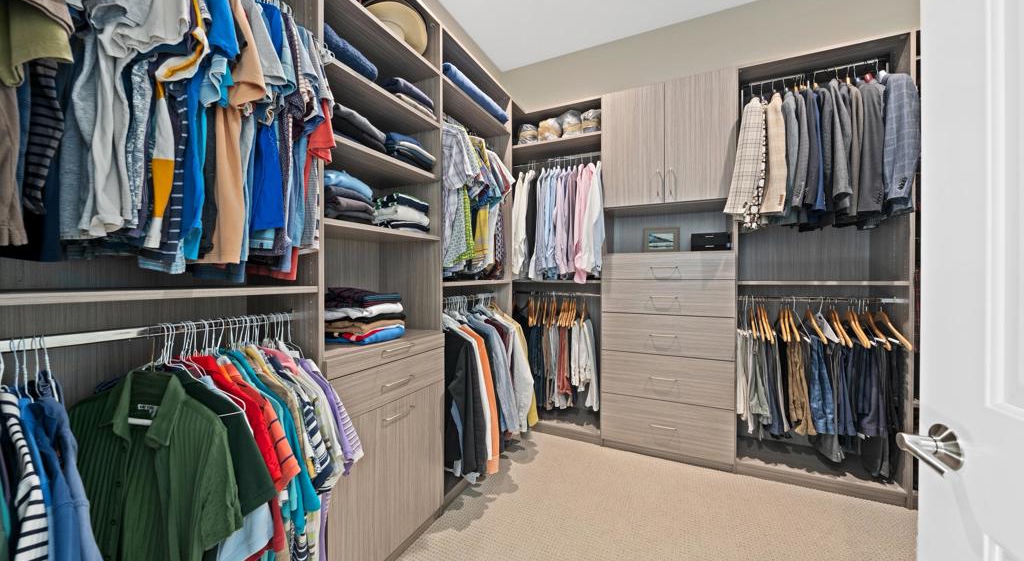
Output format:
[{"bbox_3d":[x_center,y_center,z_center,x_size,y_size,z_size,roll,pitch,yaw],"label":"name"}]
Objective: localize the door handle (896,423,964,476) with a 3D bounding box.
[{"bbox_3d":[0.598,0.246,0.481,0.058,0.065,0.137,0,0,23],"label":"door handle"}]

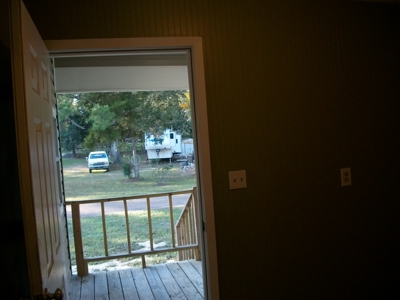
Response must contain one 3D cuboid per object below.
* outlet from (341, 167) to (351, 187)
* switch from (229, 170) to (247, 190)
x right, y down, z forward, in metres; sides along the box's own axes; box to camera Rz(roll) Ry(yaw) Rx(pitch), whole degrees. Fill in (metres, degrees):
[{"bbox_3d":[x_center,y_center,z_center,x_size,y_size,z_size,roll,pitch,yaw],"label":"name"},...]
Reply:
[{"bbox_3d":[0.978,0.180,2.470,0.070,0.115,0.010,-4,2,-10],"label":"outlet"},{"bbox_3d":[0.240,0.188,2.355,0.116,0.115,0.018,-4,2,-10],"label":"switch"}]

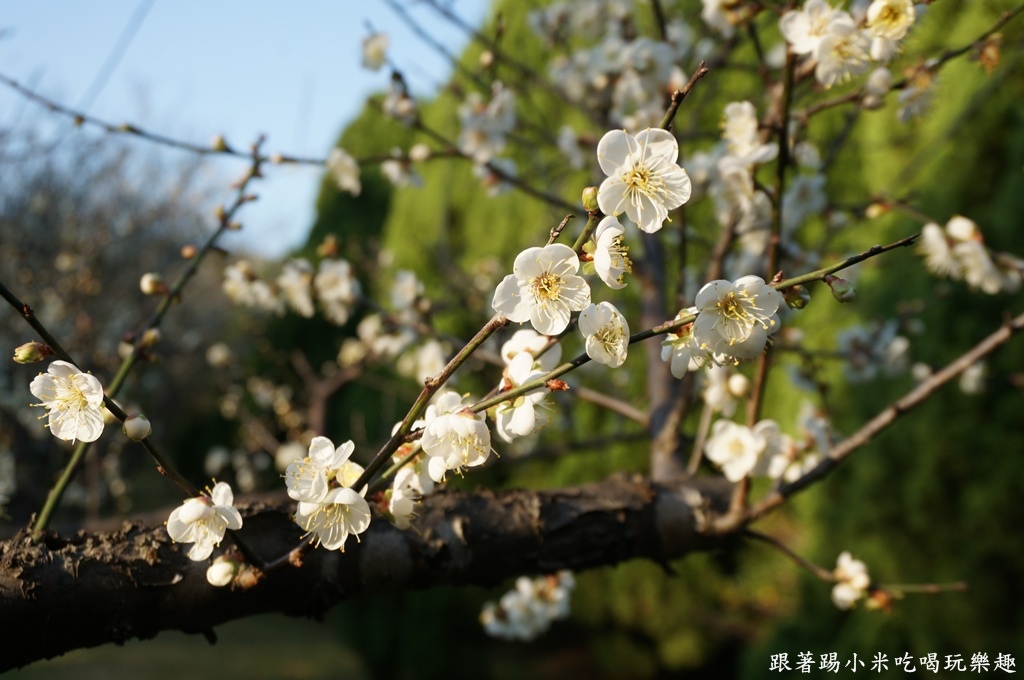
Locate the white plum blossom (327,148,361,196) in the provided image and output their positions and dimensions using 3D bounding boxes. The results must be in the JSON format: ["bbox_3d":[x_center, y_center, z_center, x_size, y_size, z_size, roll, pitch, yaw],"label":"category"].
[{"bbox_3d":[-0.074,-0.074,0.600,0.022,0.022,0.012,-4,18,42],"label":"white plum blossom"}]

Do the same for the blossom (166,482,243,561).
[{"bbox_3d":[-0.087,0.051,0.385,0.021,0.022,0.013,-1,31,7],"label":"blossom"}]

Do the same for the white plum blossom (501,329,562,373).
[{"bbox_3d":[0.006,0.004,0.405,0.020,0.019,0.012,-1,24,7],"label":"white plum blossom"}]

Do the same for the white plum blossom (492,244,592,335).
[{"bbox_3d":[0.008,-0.013,0.360,0.025,0.025,0.013,0,9,0],"label":"white plum blossom"}]

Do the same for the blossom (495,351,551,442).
[{"bbox_3d":[0.003,0.017,0.395,0.015,0.023,0.021,29,-15,-18],"label":"blossom"}]

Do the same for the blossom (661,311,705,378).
[{"bbox_3d":[0.049,0.002,0.383,0.021,0.013,0.022,-42,-23,20],"label":"blossom"}]

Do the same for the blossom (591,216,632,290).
[{"bbox_3d":[0.026,-0.023,0.362,0.013,0.019,0.019,9,-1,24],"label":"blossom"}]

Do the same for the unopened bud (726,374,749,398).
[{"bbox_3d":[0.079,0.016,0.475,0.008,0.009,0.008,0,-5,0],"label":"unopened bud"}]

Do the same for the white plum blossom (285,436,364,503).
[{"bbox_3d":[-0.053,0.037,0.385,0.014,0.020,0.021,-12,4,-42],"label":"white plum blossom"}]

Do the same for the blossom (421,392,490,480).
[{"bbox_3d":[-0.015,0.027,0.380,0.021,0.015,0.022,0,-45,-4],"label":"blossom"}]

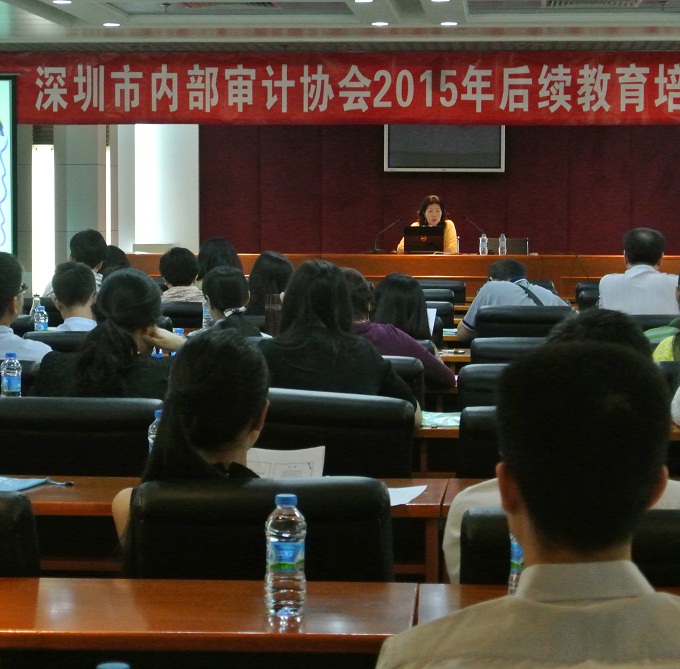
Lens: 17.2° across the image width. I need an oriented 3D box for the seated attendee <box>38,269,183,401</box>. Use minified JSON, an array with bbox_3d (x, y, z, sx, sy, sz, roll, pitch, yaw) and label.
[{"bbox_3d":[-0.577,0.451,6.049,0.480,1.240,0.750,0,4,6],"label":"seated attendee"}]

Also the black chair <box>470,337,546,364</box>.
[{"bbox_3d":[0.700,0.432,8.140,0.530,0.890,0.580,0,3,3],"label":"black chair"}]

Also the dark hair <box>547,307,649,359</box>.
[{"bbox_3d":[0.493,0.061,4.280,0.195,0.220,0.230,0,4,3],"label":"dark hair"}]

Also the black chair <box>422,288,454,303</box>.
[{"bbox_3d":[0.388,0.188,12.253,0.530,0.890,0.580,0,3,3],"label":"black chair"}]

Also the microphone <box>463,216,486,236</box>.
[{"bbox_3d":[1.173,-0.839,18.984,0.260,0.310,0.110,1,4,23],"label":"microphone"}]

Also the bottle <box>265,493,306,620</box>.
[{"bbox_3d":[-0.081,0.324,3.355,0.062,0.174,0.062,0,3,3],"label":"bottle"}]

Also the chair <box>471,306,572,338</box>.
[{"bbox_3d":[0.804,0.322,9.886,0.500,0.920,0.600,0,3,4],"label":"chair"}]

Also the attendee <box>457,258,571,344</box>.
[{"bbox_3d":[0.763,0.224,9.881,0.550,1.100,0.820,0,3,3],"label":"attendee"}]

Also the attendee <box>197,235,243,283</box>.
[{"bbox_3d":[-0.661,0.040,12.374,0.470,1.170,0.780,0,3,3],"label":"attendee"}]

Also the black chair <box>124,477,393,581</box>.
[{"bbox_3d":[-0.173,0.710,4.398,0.530,0.930,0.580,0,4,-5],"label":"black chair"}]

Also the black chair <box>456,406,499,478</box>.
[{"bbox_3d":[0.512,0.593,5.534,0.500,0.890,0.600,0,3,4],"label":"black chair"}]

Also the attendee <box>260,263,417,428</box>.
[{"bbox_3d":[0.001,0.414,5.755,0.480,1.210,0.800,0,3,3],"label":"attendee"}]

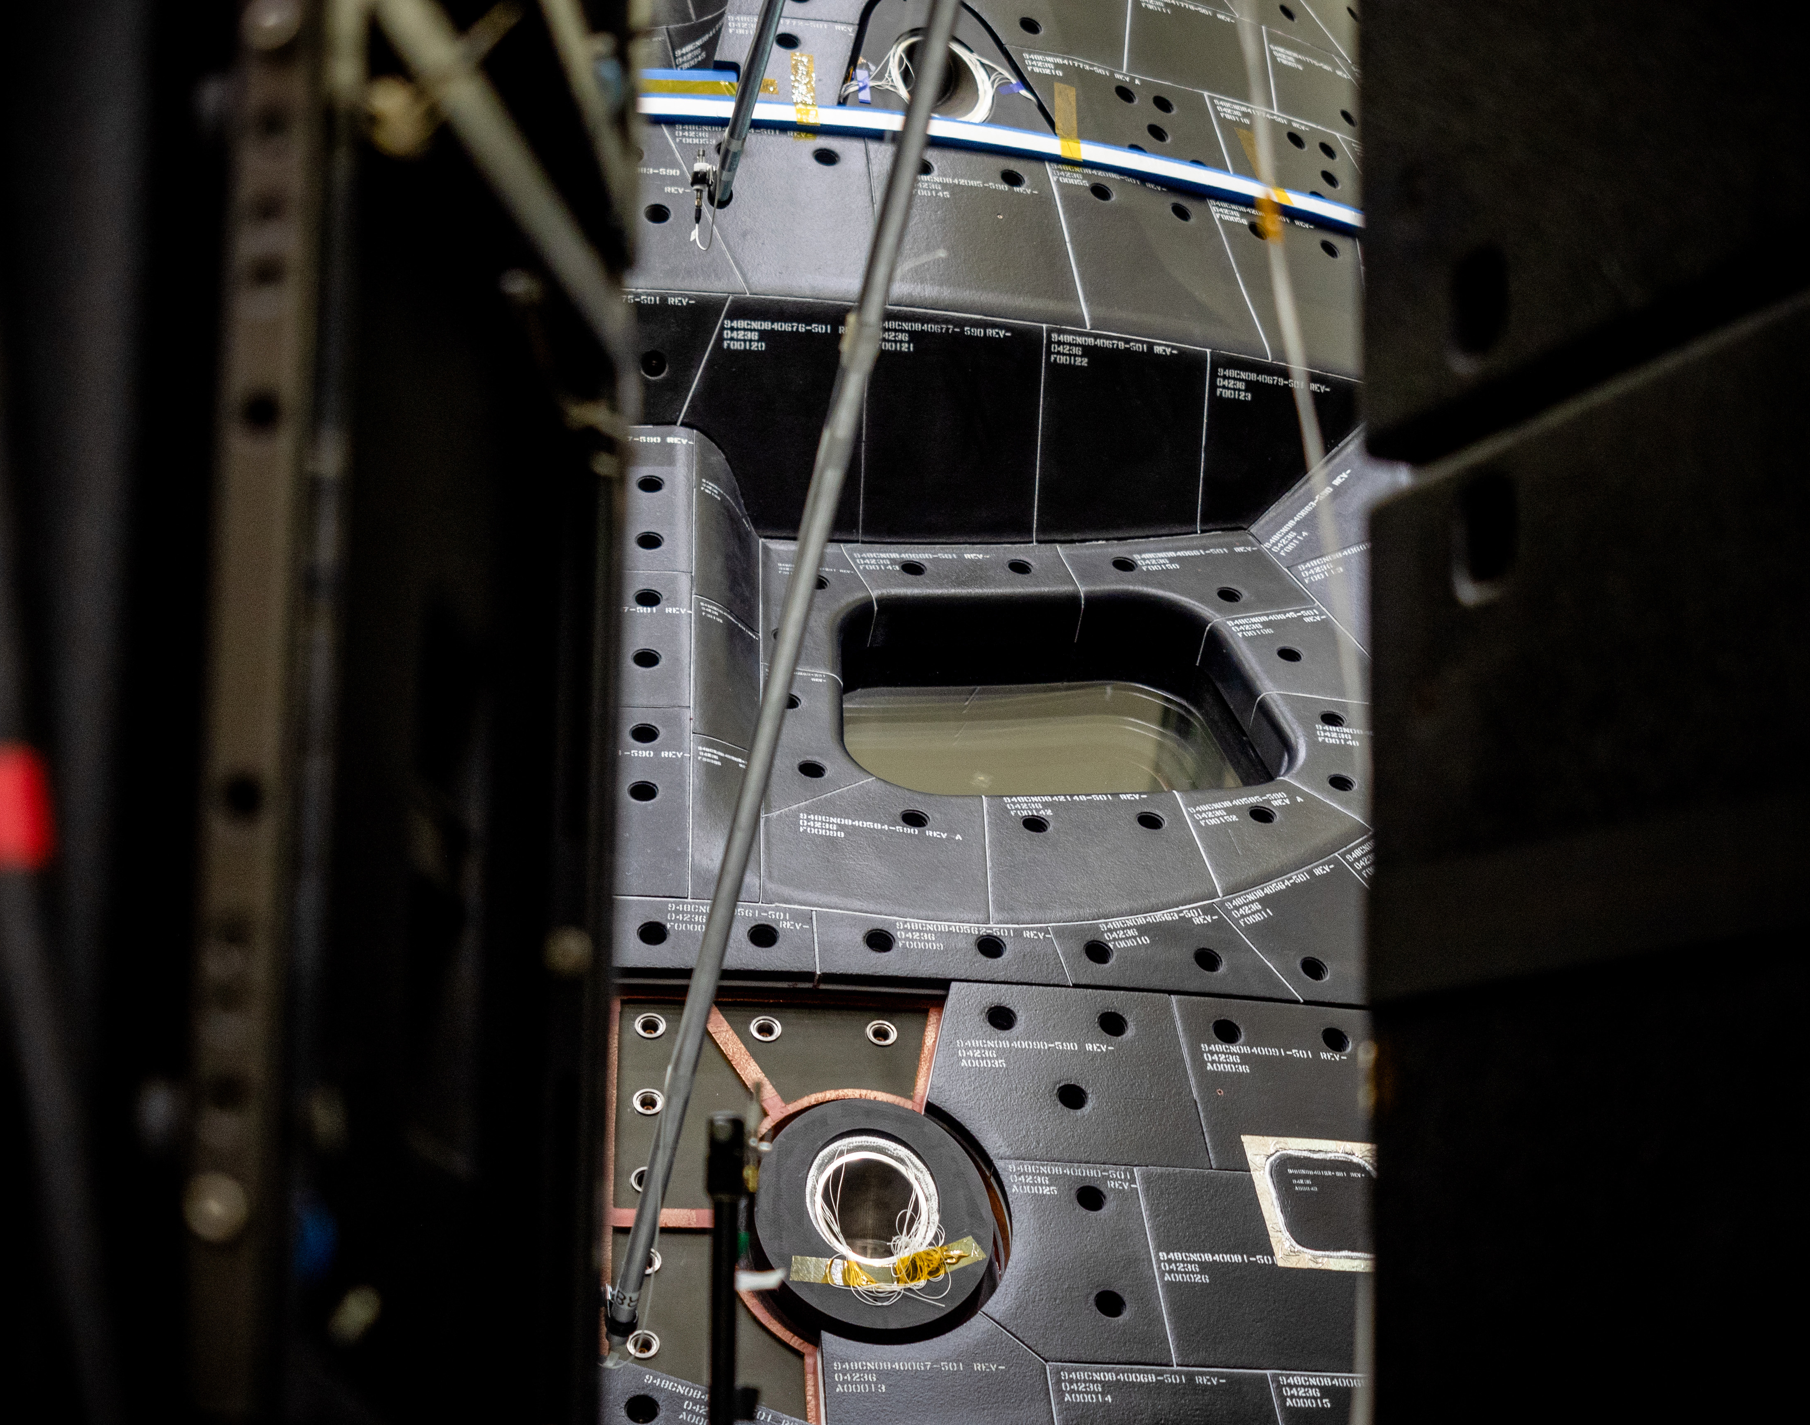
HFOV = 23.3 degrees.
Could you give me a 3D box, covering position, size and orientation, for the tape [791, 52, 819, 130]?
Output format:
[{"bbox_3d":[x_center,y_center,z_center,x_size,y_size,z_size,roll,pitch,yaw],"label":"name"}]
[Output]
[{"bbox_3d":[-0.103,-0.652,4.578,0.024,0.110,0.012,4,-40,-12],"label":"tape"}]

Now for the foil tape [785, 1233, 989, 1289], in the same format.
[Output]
[{"bbox_3d":[-0.013,0.464,3.680,0.174,0.037,0.012,-4,-28,-20],"label":"foil tape"}]

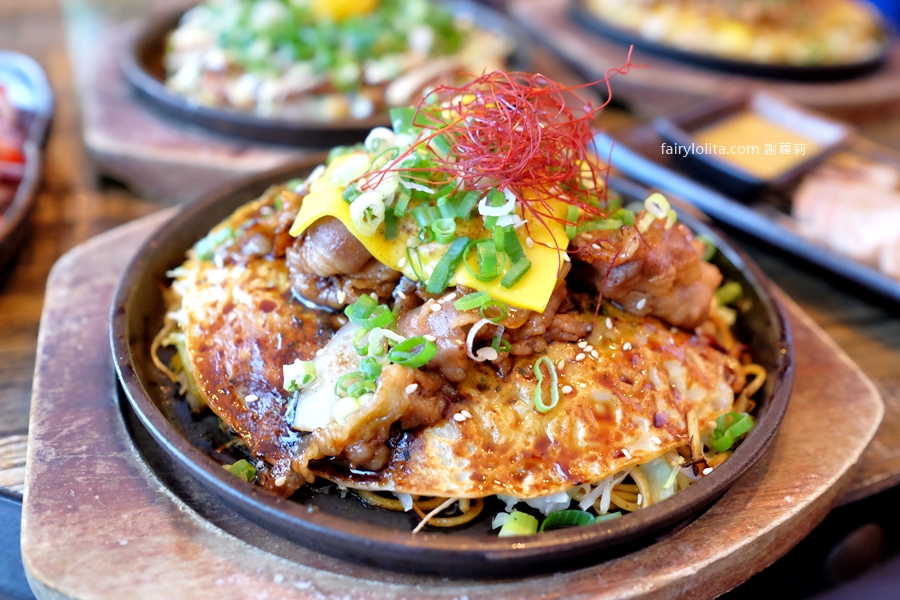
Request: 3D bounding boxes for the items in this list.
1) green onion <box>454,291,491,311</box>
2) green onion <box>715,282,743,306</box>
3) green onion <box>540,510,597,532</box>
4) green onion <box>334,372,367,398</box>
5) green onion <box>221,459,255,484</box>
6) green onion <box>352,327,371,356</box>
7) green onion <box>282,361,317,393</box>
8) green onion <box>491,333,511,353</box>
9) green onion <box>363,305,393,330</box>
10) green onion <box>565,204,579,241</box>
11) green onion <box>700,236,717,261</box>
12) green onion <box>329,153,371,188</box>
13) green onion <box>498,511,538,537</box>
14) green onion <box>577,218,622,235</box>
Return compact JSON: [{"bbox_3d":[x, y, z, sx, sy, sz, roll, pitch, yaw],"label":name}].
[{"bbox_3d":[0.007,0.000,0.258,0.010,0.003,0.005,-13,52,-14],"label":"green onion"},{"bbox_3d":[0.096,-0.002,0.300,0.005,0.005,0.010,28,41,29],"label":"green onion"},{"bbox_3d":[0.031,0.059,0.229,0.015,0.007,0.006,1,35,-5],"label":"green onion"},{"bbox_3d":[-0.027,0.023,0.240,0.008,0.003,0.007,-5,57,7],"label":"green onion"},{"bbox_3d":[-0.057,0.046,0.237,0.009,0.005,0.006,19,37,20],"label":"green onion"},{"bbox_3d":[-0.024,0.011,0.237,0.005,0.003,0.008,4,47,0],"label":"green onion"},{"bbox_3d":[-0.040,0.021,0.235,0.009,0.005,0.008,4,42,0],"label":"green onion"},{"bbox_3d":[0.014,0.012,0.250,0.005,0.005,0.004,4,55,0],"label":"green onion"},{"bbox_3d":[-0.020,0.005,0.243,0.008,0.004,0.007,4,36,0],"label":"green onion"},{"bbox_3d":[0.041,-0.026,0.292,0.004,0.011,0.006,4,50,0],"label":"green onion"},{"bbox_3d":[0.095,-0.018,0.321,0.006,0.008,0.006,4,35,0],"label":"green onion"},{"bbox_3d":[-0.032,-0.041,0.275,0.013,0.004,0.008,-23,47,1],"label":"green onion"},{"bbox_3d":[0.018,0.059,0.229,0.010,0.005,0.007,3,35,-2],"label":"green onion"},{"bbox_3d":[0.046,-0.022,0.267,0.013,0.003,0.004,1,36,-5],"label":"green onion"}]

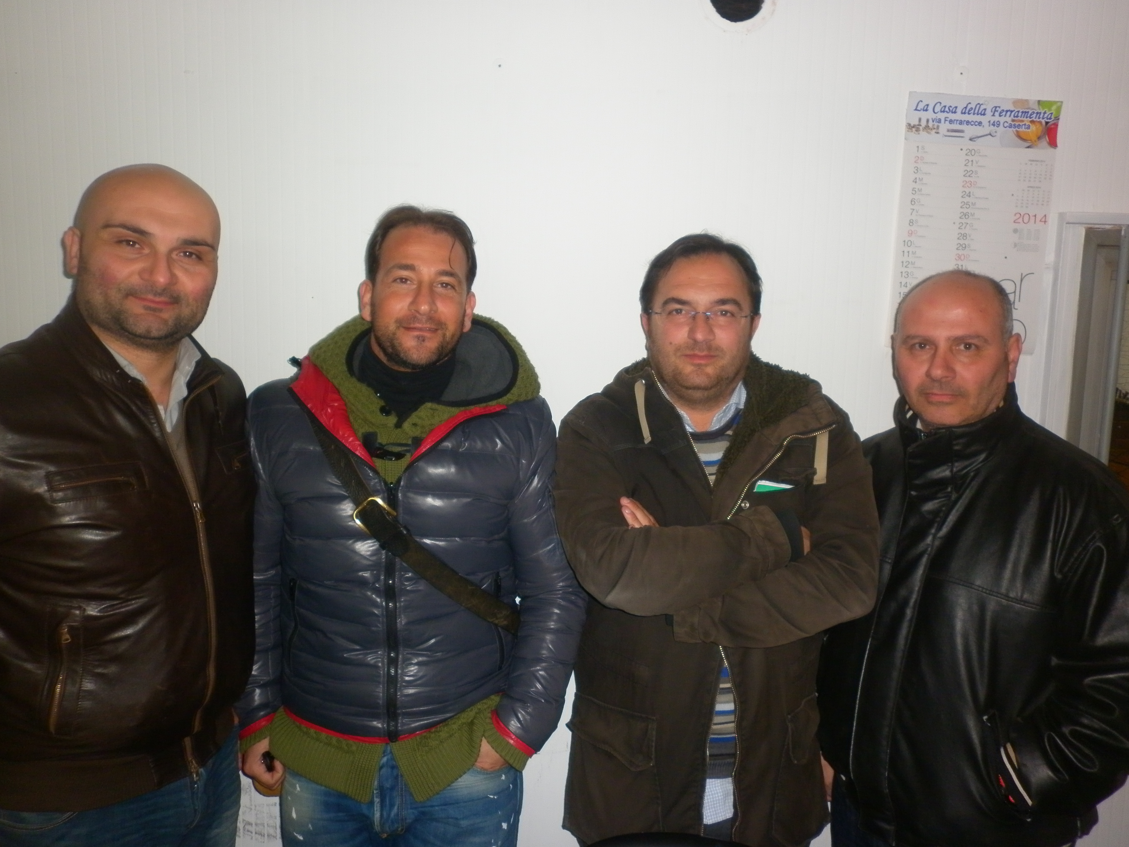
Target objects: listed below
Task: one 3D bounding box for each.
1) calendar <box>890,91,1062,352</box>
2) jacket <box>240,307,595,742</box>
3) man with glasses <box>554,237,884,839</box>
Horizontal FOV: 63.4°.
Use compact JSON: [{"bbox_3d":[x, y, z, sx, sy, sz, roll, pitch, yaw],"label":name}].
[{"bbox_3d":[0.767,-0.371,1.714,0.290,0.470,0.010,3,6,-2],"label":"calendar"},{"bbox_3d":[-0.240,0.205,1.435,0.550,0.640,0.310,1,8,-5],"label":"jacket"},{"bbox_3d":[0.212,0.600,1.475,0.520,1.750,0.410,2,8,2],"label":"man with glasses"}]

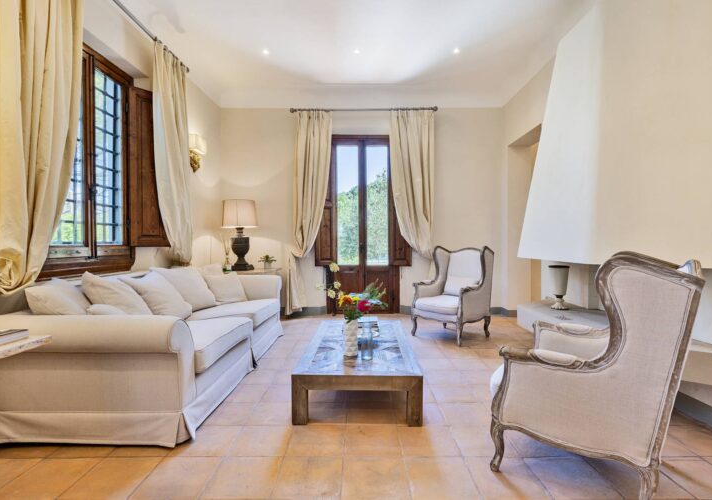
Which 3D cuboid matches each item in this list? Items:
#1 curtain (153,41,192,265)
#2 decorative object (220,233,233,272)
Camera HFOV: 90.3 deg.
[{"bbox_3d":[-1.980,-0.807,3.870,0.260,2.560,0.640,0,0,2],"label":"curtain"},{"bbox_3d":[-1.715,0.037,4.740,0.140,0.510,0.130,0,0,1],"label":"decorative object"}]

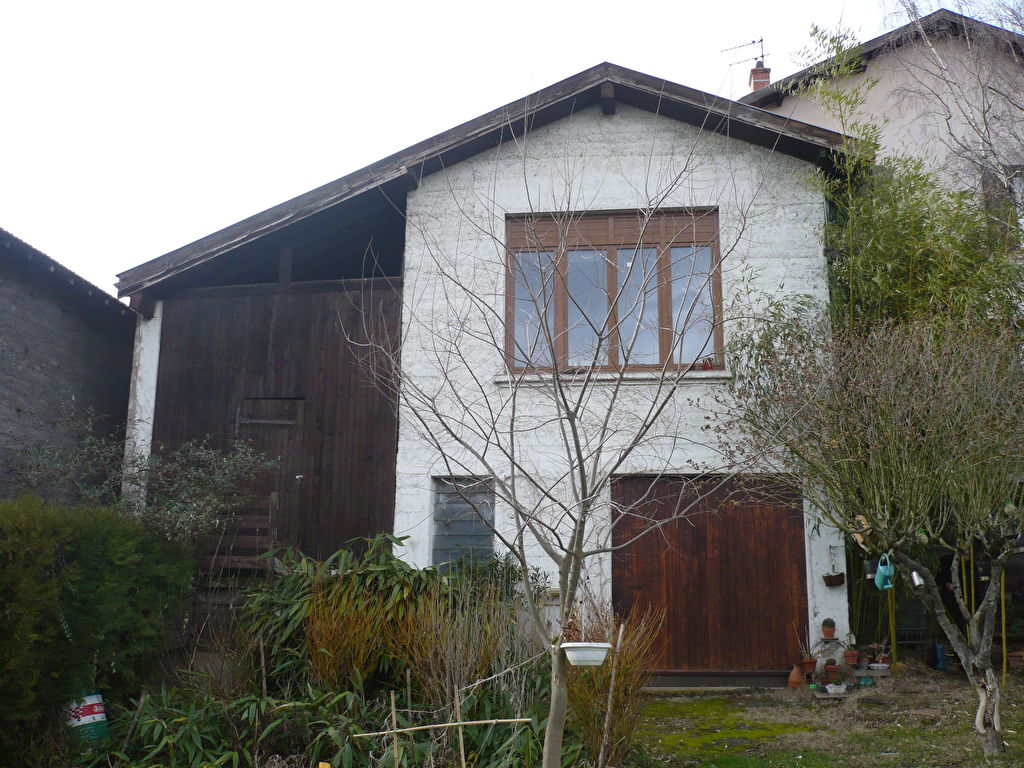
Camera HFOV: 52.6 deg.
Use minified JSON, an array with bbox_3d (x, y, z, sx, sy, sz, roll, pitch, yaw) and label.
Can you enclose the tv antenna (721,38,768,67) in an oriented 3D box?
[{"bbox_3d":[5.573,-7.970,24.819,1.120,0.750,0.350,-7,-14,31],"label":"tv antenna"}]

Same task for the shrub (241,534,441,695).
[{"bbox_3d":[-1.637,2.182,9.773,1.850,1.460,1.500,-1,-12,6],"label":"shrub"}]

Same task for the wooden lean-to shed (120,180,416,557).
[{"bbox_3d":[-2.831,0.248,13.917,3.380,4.470,4.000,-1,-12,6],"label":"wooden lean-to shed"}]

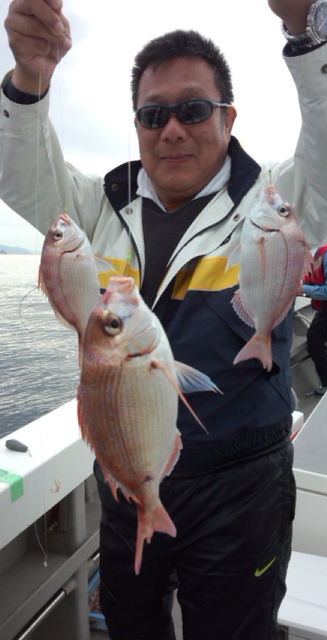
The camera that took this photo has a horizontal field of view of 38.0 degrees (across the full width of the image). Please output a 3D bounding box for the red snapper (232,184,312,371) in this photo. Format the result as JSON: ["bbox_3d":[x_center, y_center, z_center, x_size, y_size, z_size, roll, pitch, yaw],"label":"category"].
[{"bbox_3d":[0.146,-0.059,0.640,0.100,0.243,0.046,4,8,-2],"label":"red snapper"}]

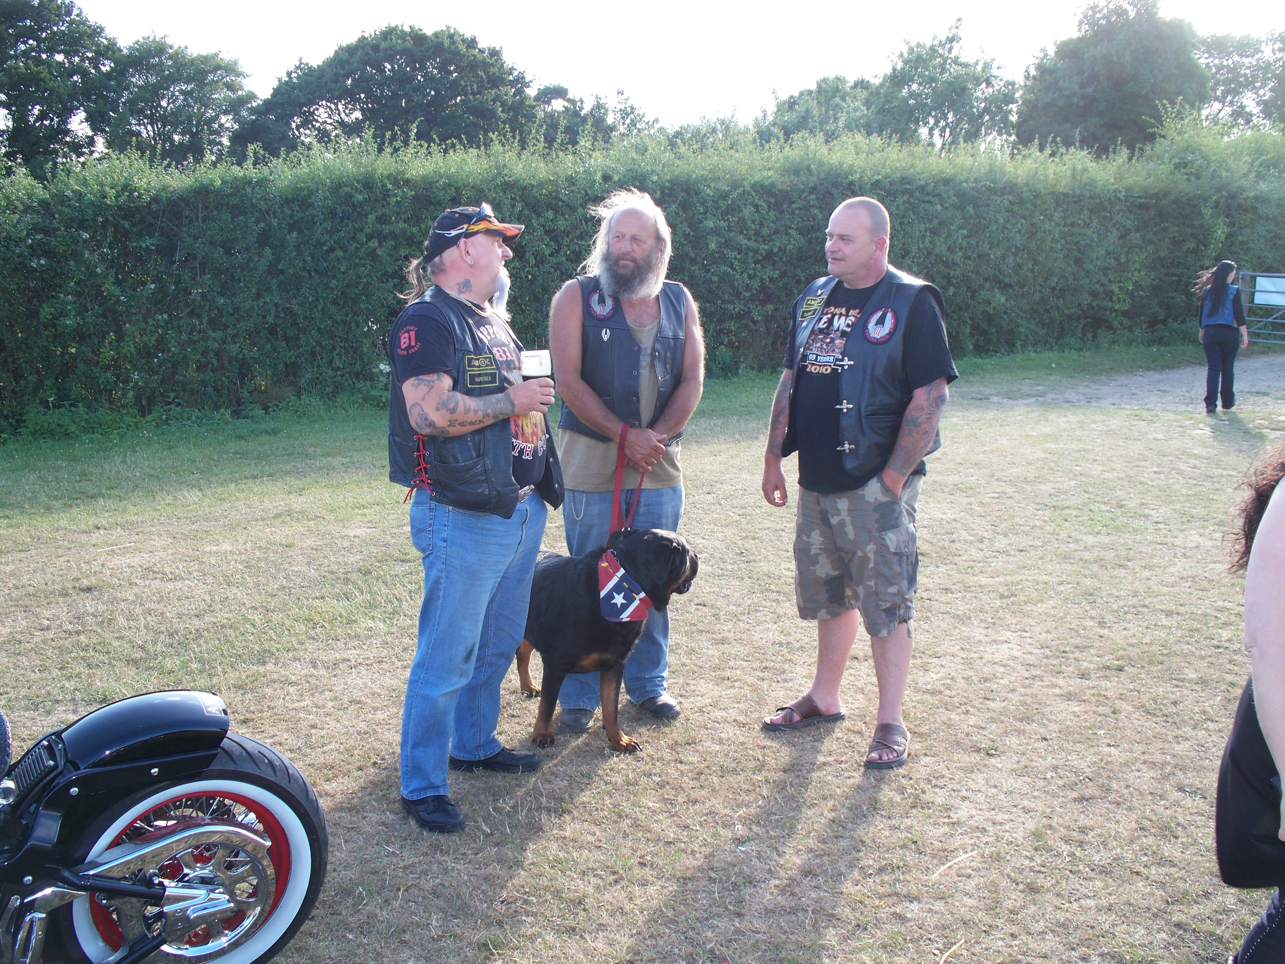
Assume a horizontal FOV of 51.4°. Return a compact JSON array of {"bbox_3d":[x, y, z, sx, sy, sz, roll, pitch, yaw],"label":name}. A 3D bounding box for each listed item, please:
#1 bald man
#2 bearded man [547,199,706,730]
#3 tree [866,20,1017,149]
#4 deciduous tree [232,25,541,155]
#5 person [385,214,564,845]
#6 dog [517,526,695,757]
[{"bbox_3d":[0.700,-0.022,4.365,0.660,1.780,0.460,8,12,43],"label":"bald man"},{"bbox_3d":[-0.054,-0.081,4.622,0.570,1.820,0.380,-3,9,-17],"label":"bearded man"},{"bbox_3d":[8.820,-8.936,39.333,4.700,8.807,4.500,0,9,0],"label":"tree"},{"bbox_3d":[-9.030,-10.819,47.232,11.100,10.137,10.500,0,9,0],"label":"deciduous tree"},{"bbox_3d":[-0.485,0.070,3.898,0.500,1.740,0.580,4,10,26],"label":"person"},{"bbox_3d":[-0.249,0.484,4.565,0.410,0.720,0.980,-7,11,-37],"label":"dog"}]

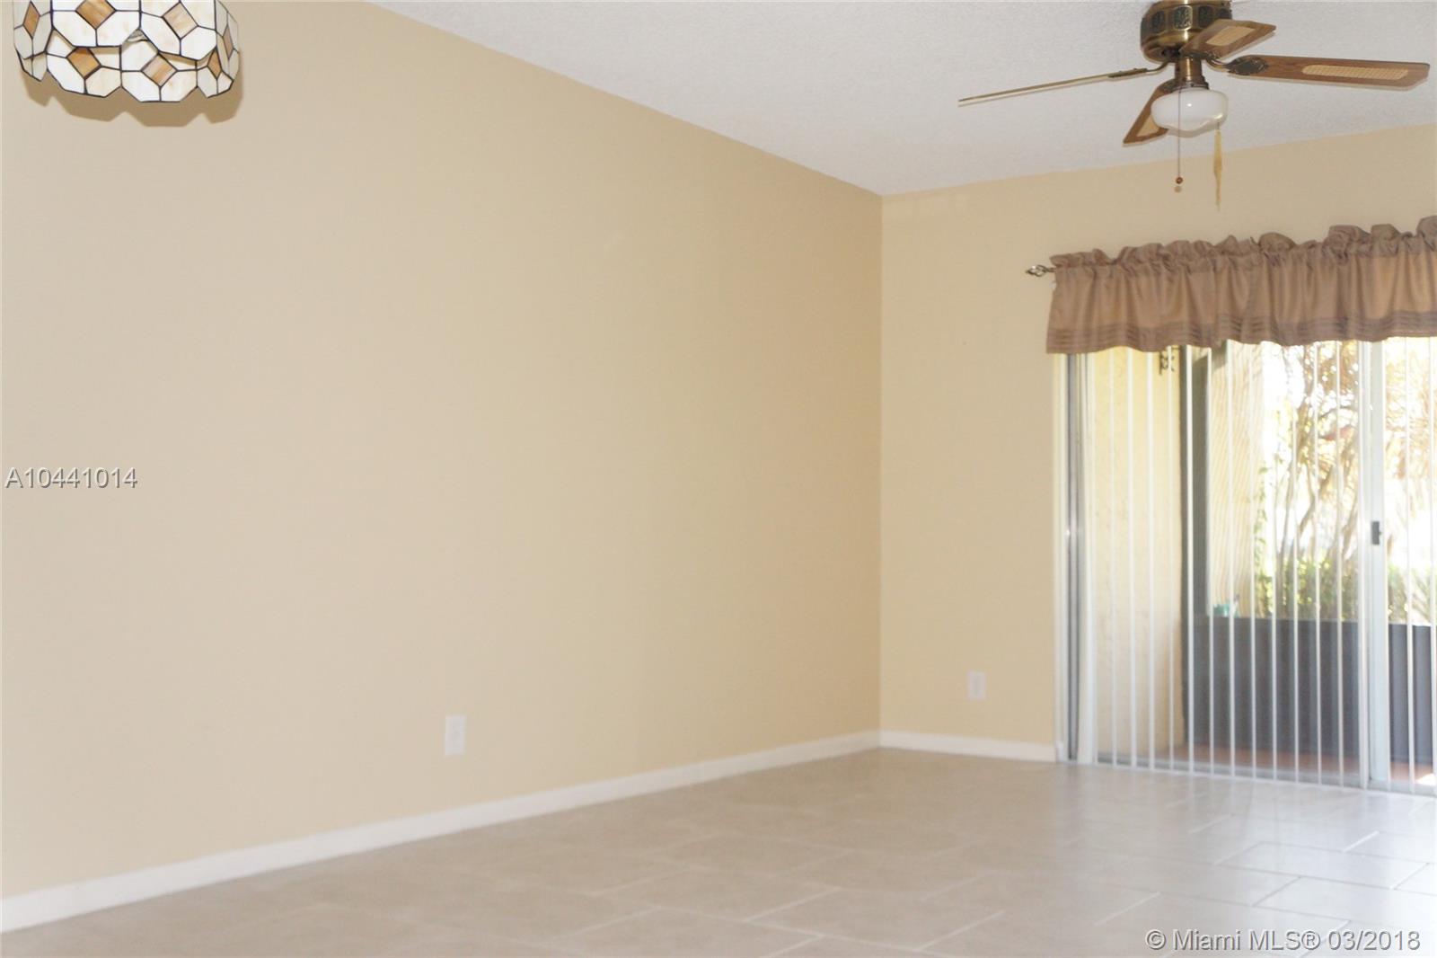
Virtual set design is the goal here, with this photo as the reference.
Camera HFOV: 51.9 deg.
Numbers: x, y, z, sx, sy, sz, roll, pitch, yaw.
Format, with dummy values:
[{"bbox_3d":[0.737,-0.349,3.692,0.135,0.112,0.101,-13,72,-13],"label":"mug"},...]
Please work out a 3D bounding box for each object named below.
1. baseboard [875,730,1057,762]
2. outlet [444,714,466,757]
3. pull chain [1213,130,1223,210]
[{"bbox_3d":[1.070,1.160,6.399,0.840,0.076,0.014,-2,-3,37],"label":"baseboard"},{"bbox_3d":[-0.808,0.790,4.559,0.010,0.119,0.077,-2,-3,37],"label":"outlet"},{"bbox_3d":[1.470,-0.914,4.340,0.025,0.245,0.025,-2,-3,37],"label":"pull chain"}]

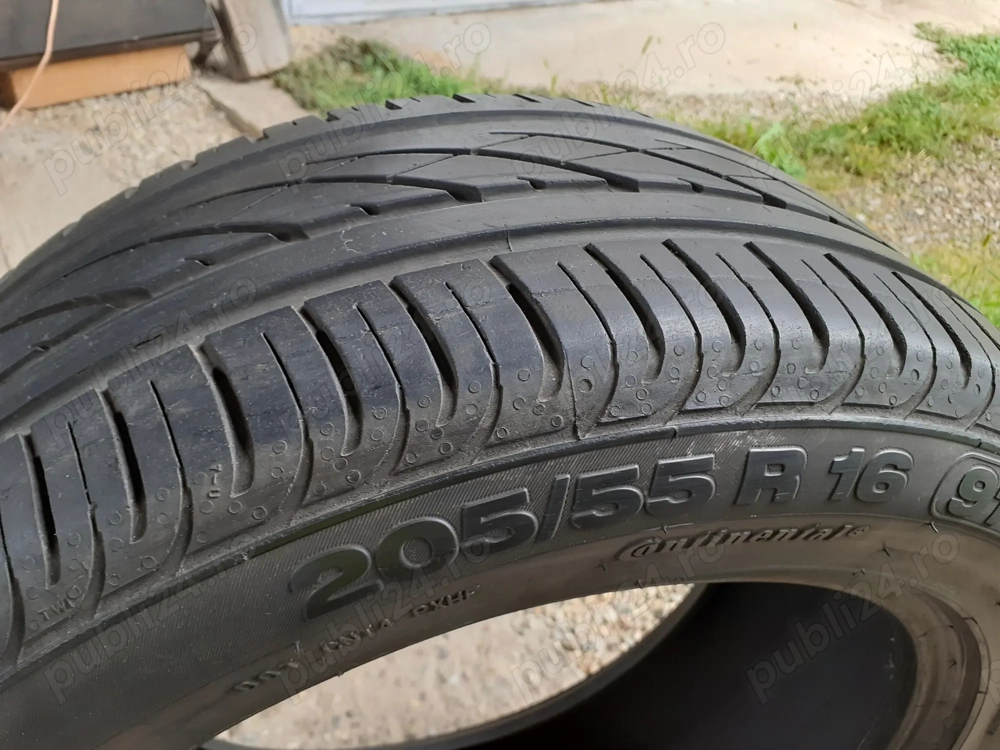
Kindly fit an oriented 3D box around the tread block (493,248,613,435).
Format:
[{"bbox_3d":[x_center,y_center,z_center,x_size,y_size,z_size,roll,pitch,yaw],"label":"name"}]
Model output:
[{"bbox_3d":[0.014,-0.011,0.200,0.021,0.015,0.053,-10,63,-12],"label":"tread block"}]

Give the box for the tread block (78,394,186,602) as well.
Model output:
[{"bbox_3d":[-0.087,0.021,0.191,0.019,0.015,0.053,-25,64,1],"label":"tread block"}]

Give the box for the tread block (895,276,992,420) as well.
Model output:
[{"bbox_3d":[0.140,-0.009,0.245,0.017,0.015,0.053,12,55,-27],"label":"tread block"}]

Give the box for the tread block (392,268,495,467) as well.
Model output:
[{"bbox_3d":[-0.014,-0.005,0.195,0.020,0.015,0.053,-14,64,-8],"label":"tread block"}]

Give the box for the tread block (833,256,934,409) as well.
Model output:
[{"bbox_3d":[0.115,-0.014,0.233,0.017,0.015,0.053,7,57,-24],"label":"tread block"}]

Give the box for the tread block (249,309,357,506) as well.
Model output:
[{"bbox_3d":[-0.048,0.005,0.192,0.018,0.015,0.053,-19,64,-4],"label":"tread block"}]

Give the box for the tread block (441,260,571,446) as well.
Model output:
[{"bbox_3d":[-0.002,-0.008,0.197,0.018,0.015,0.053,-12,63,-10],"label":"tread block"}]

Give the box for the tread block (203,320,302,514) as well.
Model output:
[{"bbox_3d":[-0.058,0.008,0.191,0.020,0.015,0.053,-21,64,-3],"label":"tread block"}]

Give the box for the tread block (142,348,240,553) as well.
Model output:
[{"bbox_3d":[-0.074,0.015,0.191,0.019,0.015,0.053,-23,64,0],"label":"tread block"}]

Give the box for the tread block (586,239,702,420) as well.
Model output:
[{"bbox_3d":[0.039,-0.015,0.206,0.018,0.015,0.053,-6,62,-15],"label":"tread block"}]

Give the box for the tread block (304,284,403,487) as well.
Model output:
[{"bbox_3d":[-0.035,0.001,0.193,0.019,0.015,0.053,-17,64,-6],"label":"tread block"}]

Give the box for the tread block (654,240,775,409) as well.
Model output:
[{"bbox_3d":[0.061,-0.016,0.213,0.018,0.015,0.053,-2,61,-17],"label":"tread block"}]

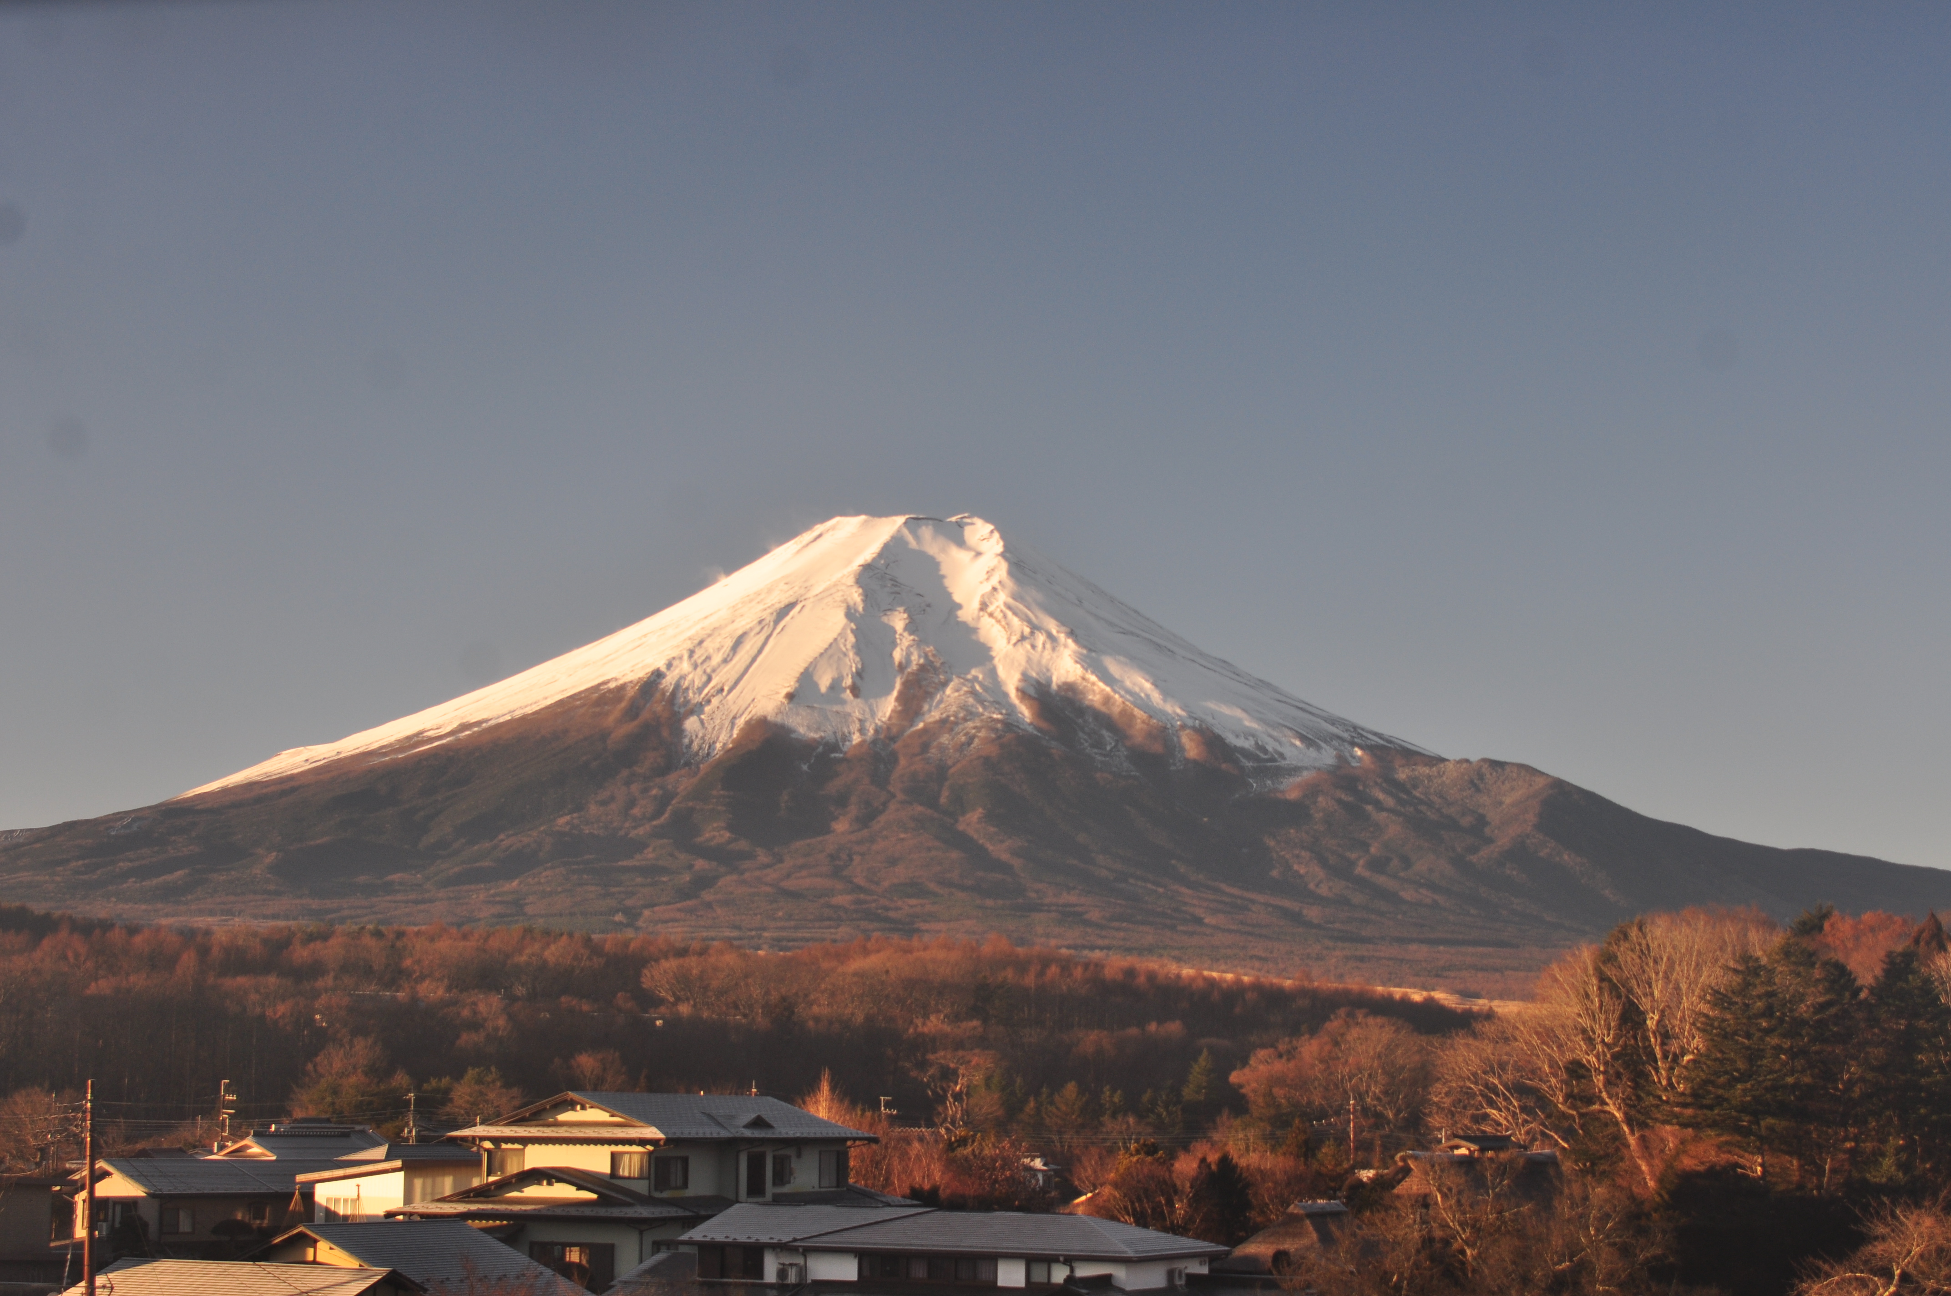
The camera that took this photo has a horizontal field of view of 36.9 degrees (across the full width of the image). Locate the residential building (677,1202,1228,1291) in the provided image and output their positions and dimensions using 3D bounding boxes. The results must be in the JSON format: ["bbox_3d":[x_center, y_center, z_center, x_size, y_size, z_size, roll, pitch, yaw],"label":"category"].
[{"bbox_3d":[-0.720,20.529,95.200,16.300,4.300,8.200,-4,-9,27],"label":"residential building"}]

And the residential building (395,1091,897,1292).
[{"bbox_3d":[-13.027,21.569,117.000,11.500,7.800,16.500,-4,-9,27],"label":"residential building"}]

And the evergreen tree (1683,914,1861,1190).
[{"bbox_3d":[53.339,26.898,195.000,10.500,17.600,10.500,1,-8,0],"label":"evergreen tree"}]

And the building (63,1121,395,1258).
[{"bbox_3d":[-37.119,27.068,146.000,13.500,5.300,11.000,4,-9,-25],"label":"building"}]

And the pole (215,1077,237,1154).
[{"bbox_3d":[-45.672,30.587,178.000,1.200,8.800,0.600,1,-8,0],"label":"pole"}]

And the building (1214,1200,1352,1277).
[{"bbox_3d":[12.515,23.870,114.000,6.200,4.600,6.000,8,-11,-43],"label":"building"}]

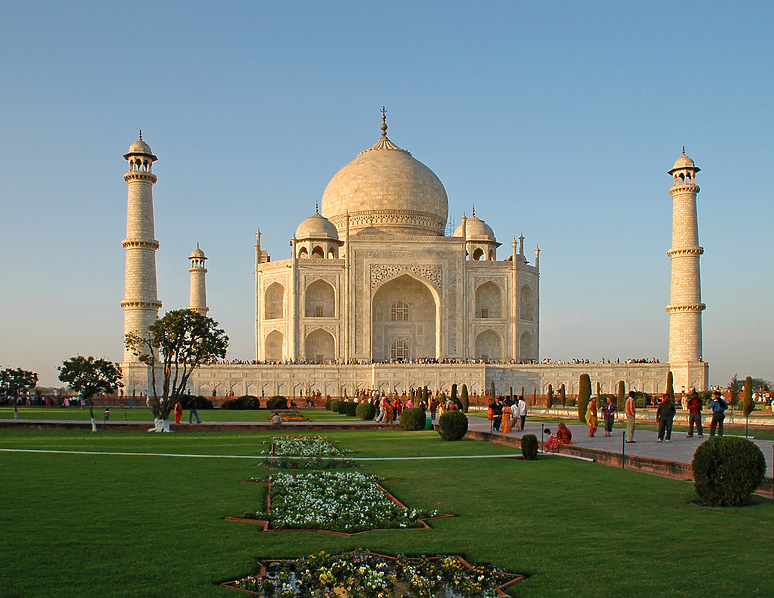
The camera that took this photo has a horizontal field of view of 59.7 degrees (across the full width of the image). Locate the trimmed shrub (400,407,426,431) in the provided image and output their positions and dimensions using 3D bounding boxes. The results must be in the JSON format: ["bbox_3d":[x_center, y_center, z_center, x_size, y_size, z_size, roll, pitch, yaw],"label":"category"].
[{"bbox_3d":[1.555,7.261,40.800,1.550,1.420,1.550,-1,-9,9],"label":"trimmed shrub"}]

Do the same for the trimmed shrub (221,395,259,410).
[{"bbox_3d":[-21.726,15.379,100.000,5.400,2.150,3.200,-1,-9,9],"label":"trimmed shrub"}]

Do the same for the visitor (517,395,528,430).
[{"bbox_3d":[6.511,5.468,32.400,0.360,1.680,0.480,3,-9,-18],"label":"visitor"}]

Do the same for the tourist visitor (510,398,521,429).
[{"bbox_3d":[6.220,5.605,32.514,0.450,1.502,0.480,-2,-9,13],"label":"tourist visitor"}]

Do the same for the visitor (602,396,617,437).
[{"bbox_3d":[9.115,4.820,27.622,0.600,1.610,0.420,-6,-10,30],"label":"visitor"}]

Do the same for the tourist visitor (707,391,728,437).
[{"bbox_3d":[12.284,4.329,25.100,0.660,1.750,0.400,-4,-9,22],"label":"tourist visitor"}]

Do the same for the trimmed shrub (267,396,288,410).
[{"bbox_3d":[-13.437,12.863,83.127,2.404,1.669,2.404,0,-9,0],"label":"trimmed shrub"}]

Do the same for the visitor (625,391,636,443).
[{"bbox_3d":[8.244,3.997,22.800,0.360,1.720,0.480,1,-9,-9],"label":"visitor"}]

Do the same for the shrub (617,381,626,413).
[{"bbox_3d":[23.648,9.832,68.000,0.750,3.200,0.750,-1,-9,9],"label":"shrub"}]

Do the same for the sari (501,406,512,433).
[{"bbox_3d":[5.419,5.405,30.500,0.500,1.380,0.380,-3,-9,20],"label":"sari"}]

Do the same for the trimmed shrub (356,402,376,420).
[{"bbox_3d":[-1.638,8.699,52.099,1.507,1.311,1.507,0,-9,0],"label":"trimmed shrub"}]

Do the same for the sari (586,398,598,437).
[{"bbox_3d":[8.419,4.796,27.626,0.450,1.667,0.500,-2,-9,12],"label":"sari"}]

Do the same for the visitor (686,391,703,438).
[{"bbox_3d":[11.720,4.425,25.700,0.580,1.720,0.380,-4,-9,25],"label":"visitor"}]

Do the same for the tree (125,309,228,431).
[{"bbox_3d":[-13.769,4.605,44.105,6.672,7.977,6.672,0,-9,0],"label":"tree"}]

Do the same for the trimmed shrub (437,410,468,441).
[{"bbox_3d":[3.119,6.050,32.107,1.381,1.414,1.381,0,-9,0],"label":"trimmed shrub"}]

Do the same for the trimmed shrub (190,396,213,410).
[{"bbox_3d":[-27.510,15.468,100.000,3.500,2.050,3.000,-1,-9,9],"label":"trimmed shrub"}]

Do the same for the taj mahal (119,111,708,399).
[{"bbox_3d":[-0.090,-11.180,157.160,97.000,68.000,97.000,1,-9,-9],"label":"taj mahal"}]

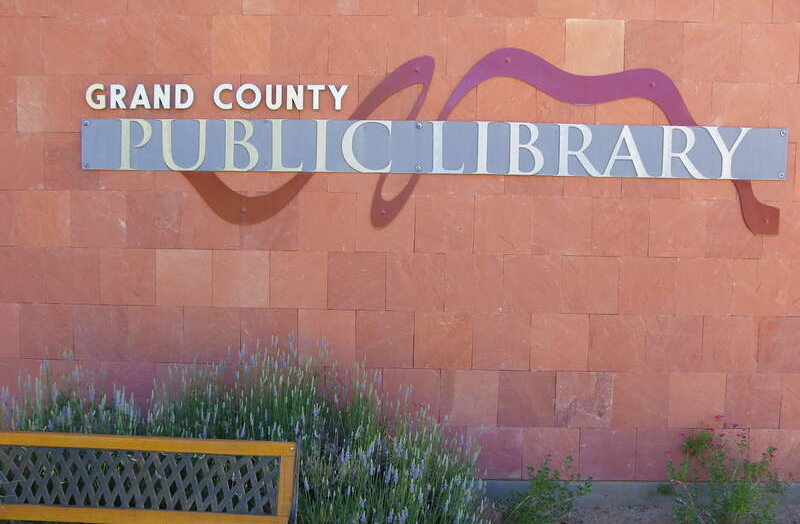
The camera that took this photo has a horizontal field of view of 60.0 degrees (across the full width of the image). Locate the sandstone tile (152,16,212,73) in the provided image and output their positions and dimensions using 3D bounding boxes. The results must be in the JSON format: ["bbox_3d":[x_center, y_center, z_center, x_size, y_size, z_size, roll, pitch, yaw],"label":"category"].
[{"bbox_3d":[-1.137,-1.128,3.624,0.305,0.305,0.030,1,4,1],"label":"sandstone tile"}]

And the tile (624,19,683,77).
[{"bbox_3d":[1.301,-1.083,3.559,0.305,0.305,0.025,1,4,1],"label":"tile"}]

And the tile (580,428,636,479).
[{"bbox_3d":[1.107,1.019,3.694,0.305,0.294,0.025,1,4,1],"label":"tile"}]

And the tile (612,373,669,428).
[{"bbox_3d":[1.281,0.737,3.708,0.305,0.305,0.030,1,4,1],"label":"tile"}]

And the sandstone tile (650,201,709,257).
[{"bbox_3d":[1.445,-0.173,3.614,0.305,0.305,0.025,1,4,1],"label":"sandstone tile"}]

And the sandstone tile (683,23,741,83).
[{"bbox_3d":[1.592,-1.071,3.557,0.304,0.304,0.030,1,4,1],"label":"sandstone tile"}]

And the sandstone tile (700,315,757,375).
[{"bbox_3d":[1.727,0.436,3.657,0.305,0.305,0.030,1,4,1],"label":"sandstone tile"}]

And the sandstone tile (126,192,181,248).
[{"bbox_3d":[-1.294,-0.220,3.668,0.305,0.305,0.030,1,4,1],"label":"sandstone tile"}]

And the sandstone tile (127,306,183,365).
[{"bbox_3d":[-1.303,0.388,3.708,0.305,0.305,0.030,1,4,1],"label":"sandstone tile"}]

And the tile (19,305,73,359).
[{"bbox_3d":[-1.877,0.369,3.704,0.305,0.305,0.025,1,4,1],"label":"tile"}]

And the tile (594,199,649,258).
[{"bbox_3d":[1.158,-0.182,3.655,0.305,0.305,0.030,1,3,0],"label":"tile"}]

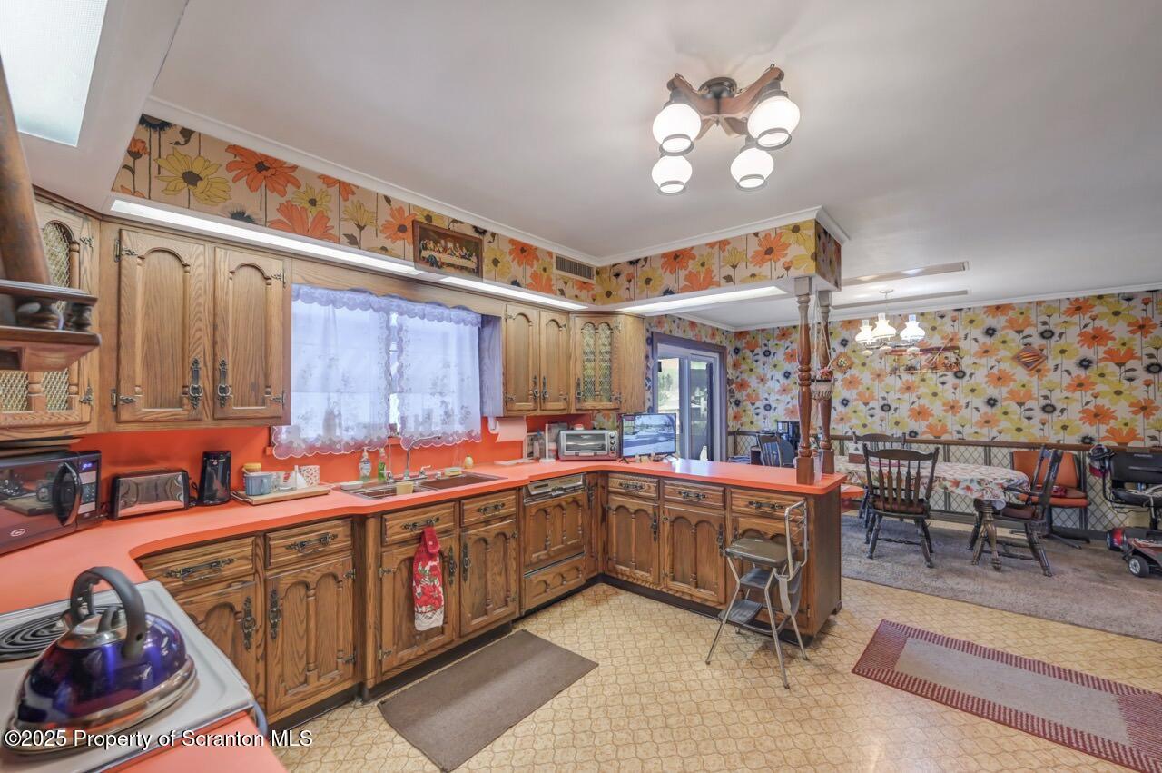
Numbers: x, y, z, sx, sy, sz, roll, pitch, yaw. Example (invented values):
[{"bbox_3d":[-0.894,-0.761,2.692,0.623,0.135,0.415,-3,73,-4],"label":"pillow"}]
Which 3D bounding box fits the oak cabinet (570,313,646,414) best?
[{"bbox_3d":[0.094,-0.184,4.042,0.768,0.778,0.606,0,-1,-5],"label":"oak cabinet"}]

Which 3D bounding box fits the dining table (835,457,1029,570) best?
[{"bbox_3d":[2.911,1.124,4.566,1.919,0.763,1.030,-1,-2,40],"label":"dining table"}]

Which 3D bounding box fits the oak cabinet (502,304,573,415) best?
[{"bbox_3d":[-0.421,-0.182,3.578,0.343,0.768,0.662,-1,-2,40],"label":"oak cabinet"}]

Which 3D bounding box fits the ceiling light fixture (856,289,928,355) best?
[{"bbox_3d":[2.928,-0.613,4.622,0.555,0.566,0.555,-1,-2,40],"label":"ceiling light fixture"}]

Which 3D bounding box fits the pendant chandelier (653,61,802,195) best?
[{"bbox_3d":[0.446,-0.828,1.573,0.444,0.313,0.444,0,-1,8],"label":"pendant chandelier"}]

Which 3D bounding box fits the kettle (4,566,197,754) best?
[{"bbox_3d":[-0.726,0.377,0.736,0.222,0.207,0.210,-1,-1,24],"label":"kettle"}]

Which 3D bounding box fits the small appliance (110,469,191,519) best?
[{"bbox_3d":[-1.814,0.443,2.046,0.172,0.170,0.247,-1,-2,40],"label":"small appliance"}]

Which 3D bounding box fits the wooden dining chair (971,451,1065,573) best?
[{"bbox_3d":[3.642,0.993,4.073,0.566,0.995,0.545,-1,-1,37],"label":"wooden dining chair"}]

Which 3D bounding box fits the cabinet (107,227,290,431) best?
[{"bbox_3d":[-1.666,-0.213,2.097,0.343,0.778,0.626,-1,-2,40],"label":"cabinet"}]

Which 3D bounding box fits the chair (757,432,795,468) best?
[{"bbox_3d":[2.204,1.020,5.124,0.566,0.995,0.525,-1,-1,26],"label":"chair"}]

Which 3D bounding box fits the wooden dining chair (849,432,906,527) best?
[{"bbox_3d":[3.261,1.020,5.330,0.505,0.995,0.566,-1,-1,28],"label":"wooden dining chair"}]

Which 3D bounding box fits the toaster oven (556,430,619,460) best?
[{"bbox_3d":[0.044,0.460,3.801,0.439,0.222,0.293,0,-1,-5],"label":"toaster oven"}]

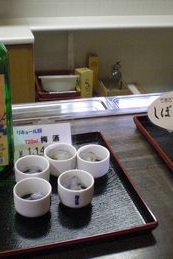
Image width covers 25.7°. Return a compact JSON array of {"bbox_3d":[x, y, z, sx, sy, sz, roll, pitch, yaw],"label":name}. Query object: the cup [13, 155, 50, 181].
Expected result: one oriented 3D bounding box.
[{"bbox_3d":[-0.086,0.072,0.607,0.055,0.037,0.055,3,30,-2],"label":"cup"}]

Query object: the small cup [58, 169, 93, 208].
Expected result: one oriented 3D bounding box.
[{"bbox_3d":[-0.017,0.092,0.579,0.055,0.037,0.055,3,30,-2],"label":"small cup"}]

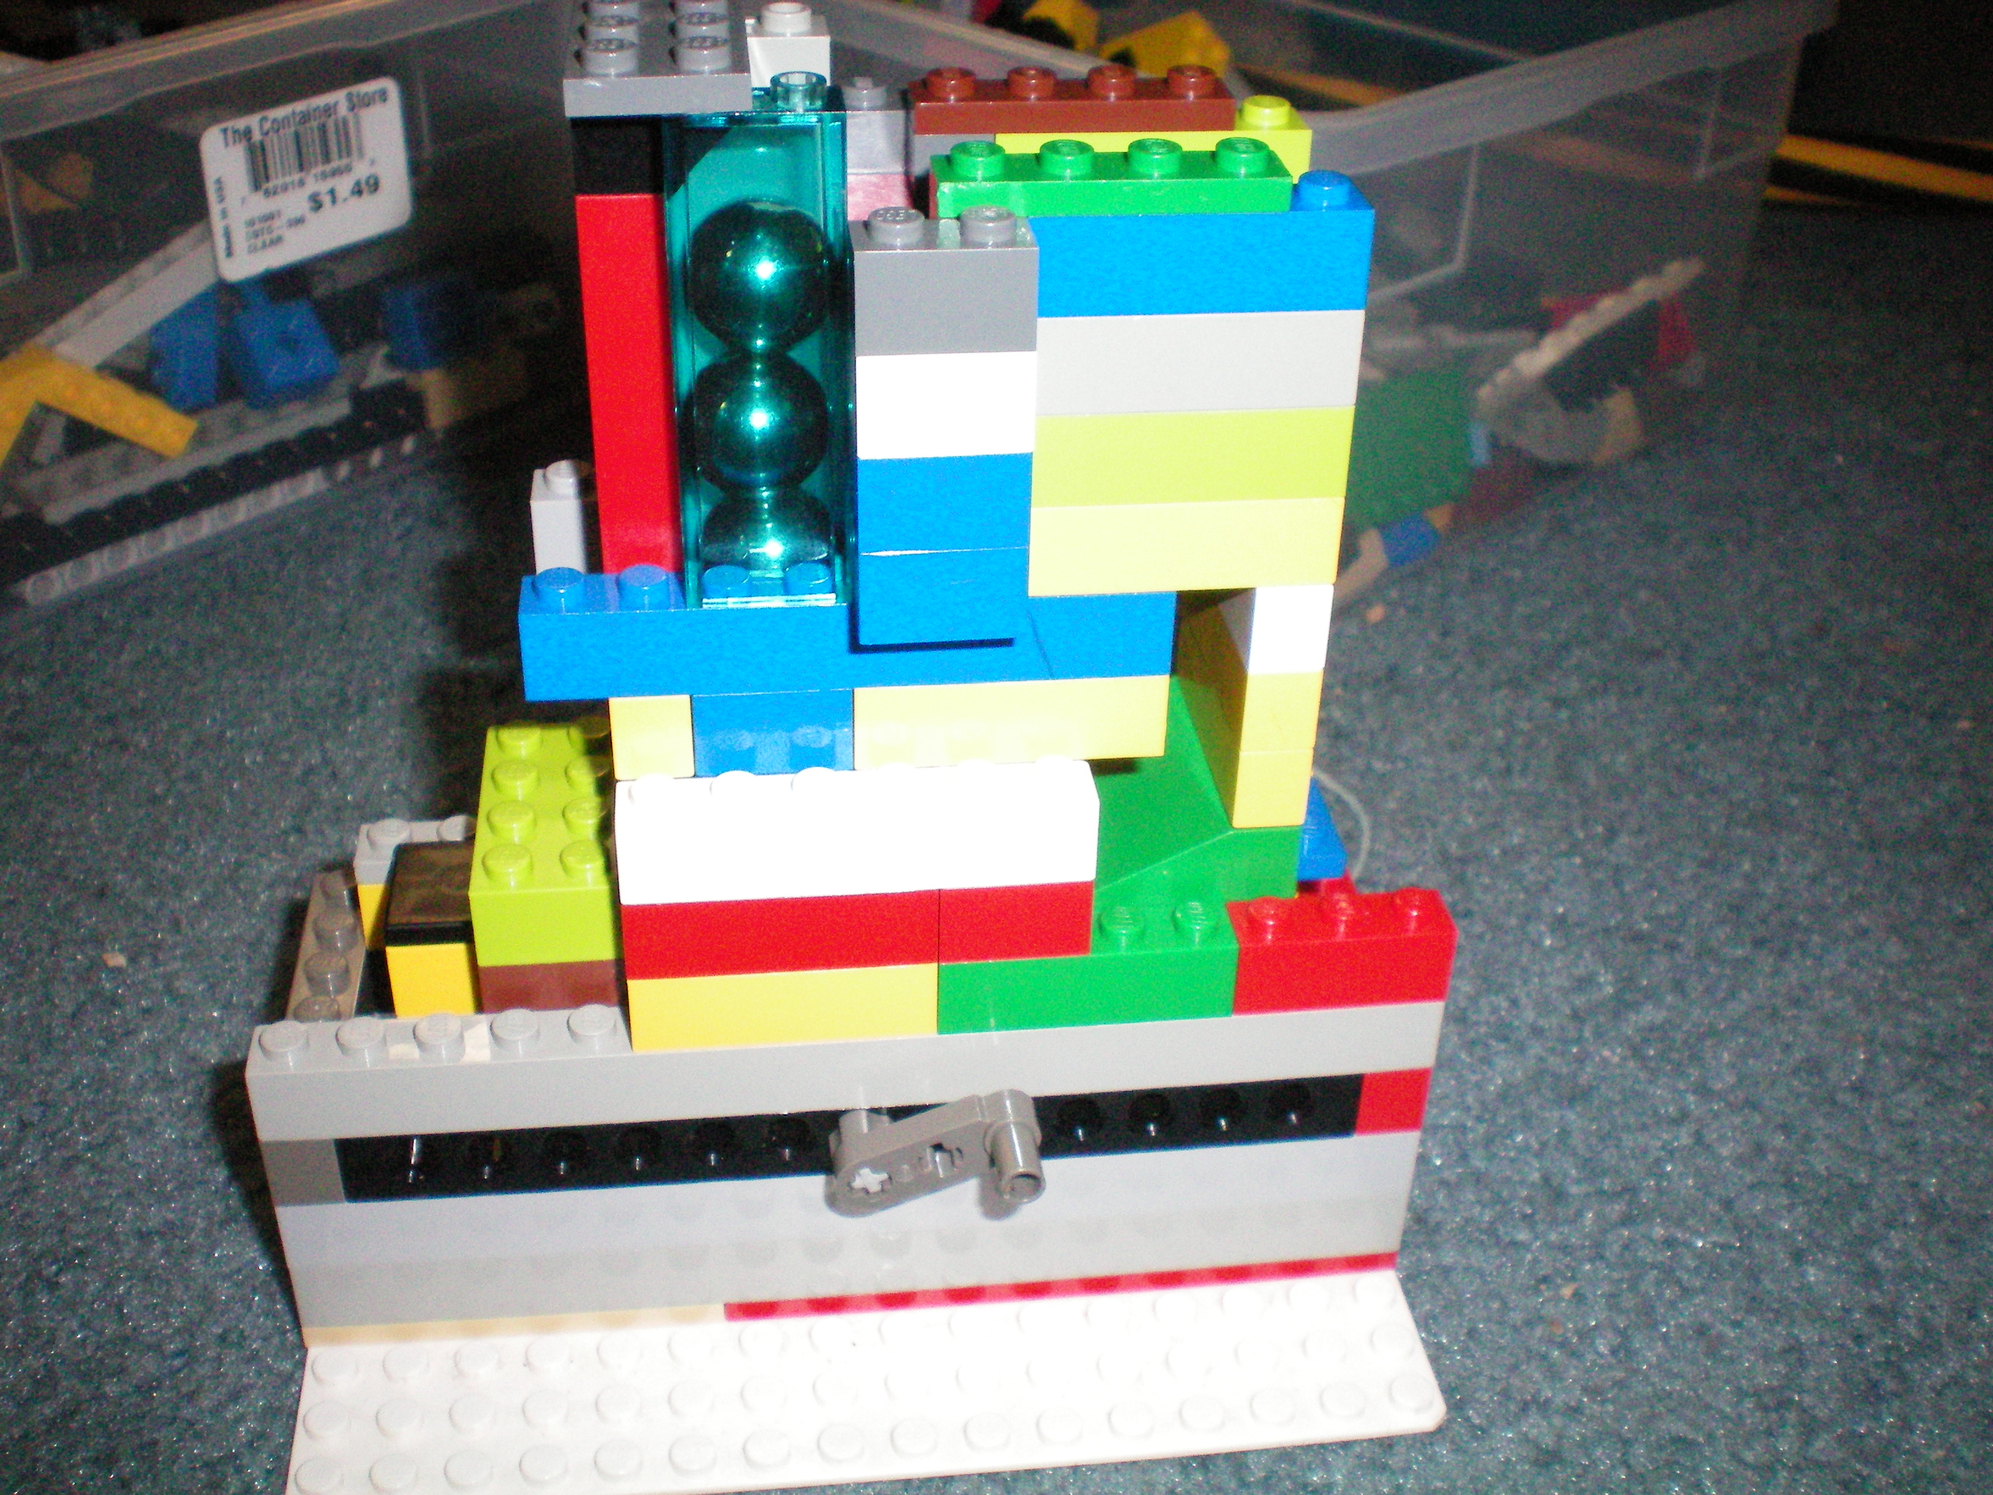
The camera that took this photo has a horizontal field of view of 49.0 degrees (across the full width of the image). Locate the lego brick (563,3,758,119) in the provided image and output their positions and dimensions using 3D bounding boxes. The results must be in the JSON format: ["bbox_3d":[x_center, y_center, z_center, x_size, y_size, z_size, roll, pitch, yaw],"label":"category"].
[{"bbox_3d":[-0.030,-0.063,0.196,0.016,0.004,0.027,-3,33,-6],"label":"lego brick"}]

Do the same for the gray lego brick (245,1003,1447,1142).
[{"bbox_3d":[-0.015,0.032,0.238,0.128,0.011,0.008,-3,33,-7],"label":"gray lego brick"}]

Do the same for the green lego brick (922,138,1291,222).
[{"bbox_3d":[0.010,-0.052,0.197,0.032,0.005,0.008,-3,33,-7],"label":"green lego brick"}]

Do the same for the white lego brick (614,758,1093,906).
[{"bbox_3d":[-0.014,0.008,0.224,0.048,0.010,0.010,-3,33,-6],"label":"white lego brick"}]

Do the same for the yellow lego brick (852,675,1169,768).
[{"bbox_3d":[0.001,-0.005,0.226,0.032,0.010,0.008,-2,34,-6],"label":"yellow lego brick"}]

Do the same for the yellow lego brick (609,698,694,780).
[{"bbox_3d":[-0.035,-0.003,0.222,0.008,0.010,0.008,-2,34,-6],"label":"yellow lego brick"}]

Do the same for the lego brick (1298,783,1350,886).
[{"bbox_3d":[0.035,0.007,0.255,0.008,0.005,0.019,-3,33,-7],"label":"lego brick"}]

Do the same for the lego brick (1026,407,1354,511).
[{"bbox_3d":[0.018,-0.030,0.212,0.032,0.010,0.008,-2,34,-6],"label":"lego brick"}]

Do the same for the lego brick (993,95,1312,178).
[{"bbox_3d":[0.015,-0.060,0.221,0.032,0.011,0.008,-2,34,-6],"label":"lego brick"}]

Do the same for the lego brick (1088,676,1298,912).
[{"bbox_3d":[0.019,0.004,0.249,0.024,0.010,0.032,-3,33,-6],"label":"lego brick"}]

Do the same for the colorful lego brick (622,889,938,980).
[{"bbox_3d":[-0.022,0.017,0.228,0.032,0.010,0.008,-2,34,-6],"label":"colorful lego brick"}]

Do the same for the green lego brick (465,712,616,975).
[{"bbox_3d":[-0.048,0.009,0.242,0.016,0.011,0.032,-3,33,-7],"label":"green lego brick"}]

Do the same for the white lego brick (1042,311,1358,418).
[{"bbox_3d":[0.018,-0.038,0.207,0.032,0.011,0.008,-3,33,-7],"label":"white lego brick"}]

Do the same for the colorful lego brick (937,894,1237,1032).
[{"bbox_3d":[0.009,0.023,0.236,0.032,0.011,0.008,-2,34,-6],"label":"colorful lego brick"}]

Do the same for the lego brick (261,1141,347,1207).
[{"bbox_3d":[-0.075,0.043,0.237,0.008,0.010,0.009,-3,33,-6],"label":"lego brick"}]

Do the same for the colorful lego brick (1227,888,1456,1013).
[{"bbox_3d":[0.037,0.022,0.239,0.024,0.010,0.008,-3,33,-6],"label":"colorful lego brick"}]

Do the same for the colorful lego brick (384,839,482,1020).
[{"bbox_3d":[-0.060,0.020,0.238,0.008,0.013,0.016,-3,33,-6],"label":"colorful lego brick"}]

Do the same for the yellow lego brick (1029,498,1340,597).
[{"bbox_3d":[0.017,-0.022,0.218,0.032,0.010,0.009,-3,33,-6],"label":"yellow lego brick"}]

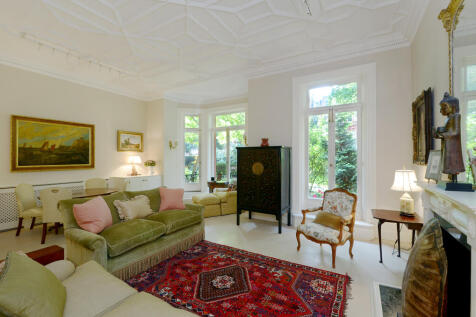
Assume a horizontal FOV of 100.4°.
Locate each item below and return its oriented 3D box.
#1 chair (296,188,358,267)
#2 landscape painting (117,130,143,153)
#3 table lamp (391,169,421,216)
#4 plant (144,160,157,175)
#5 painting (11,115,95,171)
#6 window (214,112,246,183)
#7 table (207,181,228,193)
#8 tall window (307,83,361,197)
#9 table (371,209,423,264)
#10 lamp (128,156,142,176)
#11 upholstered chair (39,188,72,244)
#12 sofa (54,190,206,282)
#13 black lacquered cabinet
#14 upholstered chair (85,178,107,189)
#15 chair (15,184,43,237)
[{"bbox_3d":[1.353,0.985,3.056,0.636,0.990,0.666,0,0,-31],"label":"chair"},{"bbox_3d":[-3.270,-0.495,6.040,0.060,0.610,0.790,0,0,33],"label":"landscape painting"},{"bbox_3d":[2.620,0.505,3.090,0.390,0.720,0.390,0,0,30],"label":"table lamp"},{"bbox_3d":[-2.856,0.337,6.482,0.355,0.481,0.370,0,0,32],"label":"plant"},{"bbox_3d":[-4.386,-0.317,4.853,0.059,1.199,1.547,0,0,32],"label":"painting"},{"bbox_3d":[-0.260,-0.280,6.390,1.180,2.260,0.120,0,0,28],"label":"window"},{"bbox_3d":[-0.607,1.112,6.216,0.562,0.736,0.400,0,0,32],"label":"table"},{"bbox_3d":[1.852,-0.270,3.909,0.960,2.300,0.120,0,0,28],"label":"tall window"},{"bbox_3d":[2.370,1.180,3.010,0.560,0.640,0.540,0,0,30],"label":"table"},{"bbox_3d":[-3.234,0.274,6.216,0.422,0.622,0.422,0,0,32],"label":"lamp"},{"bbox_3d":[-3.256,0.998,3.715,0.481,0.965,0.570,0,0,-16],"label":"upholstered chair"},{"bbox_3d":[-1.515,1.050,3.160,1.000,0.900,1.800,0,0,32],"label":"sofa"},{"bbox_3d":[0.568,0.623,4.388,0.995,1.714,0.533,0,0,32],"label":"black lacquered cabinet"},{"bbox_3d":[-3.390,1.010,4.900,0.600,0.980,0.520,0,0,33],"label":"upholstered chair"},{"bbox_3d":[-4.018,0.995,4.018,0.570,0.969,0.474,0,0,-14],"label":"chair"}]

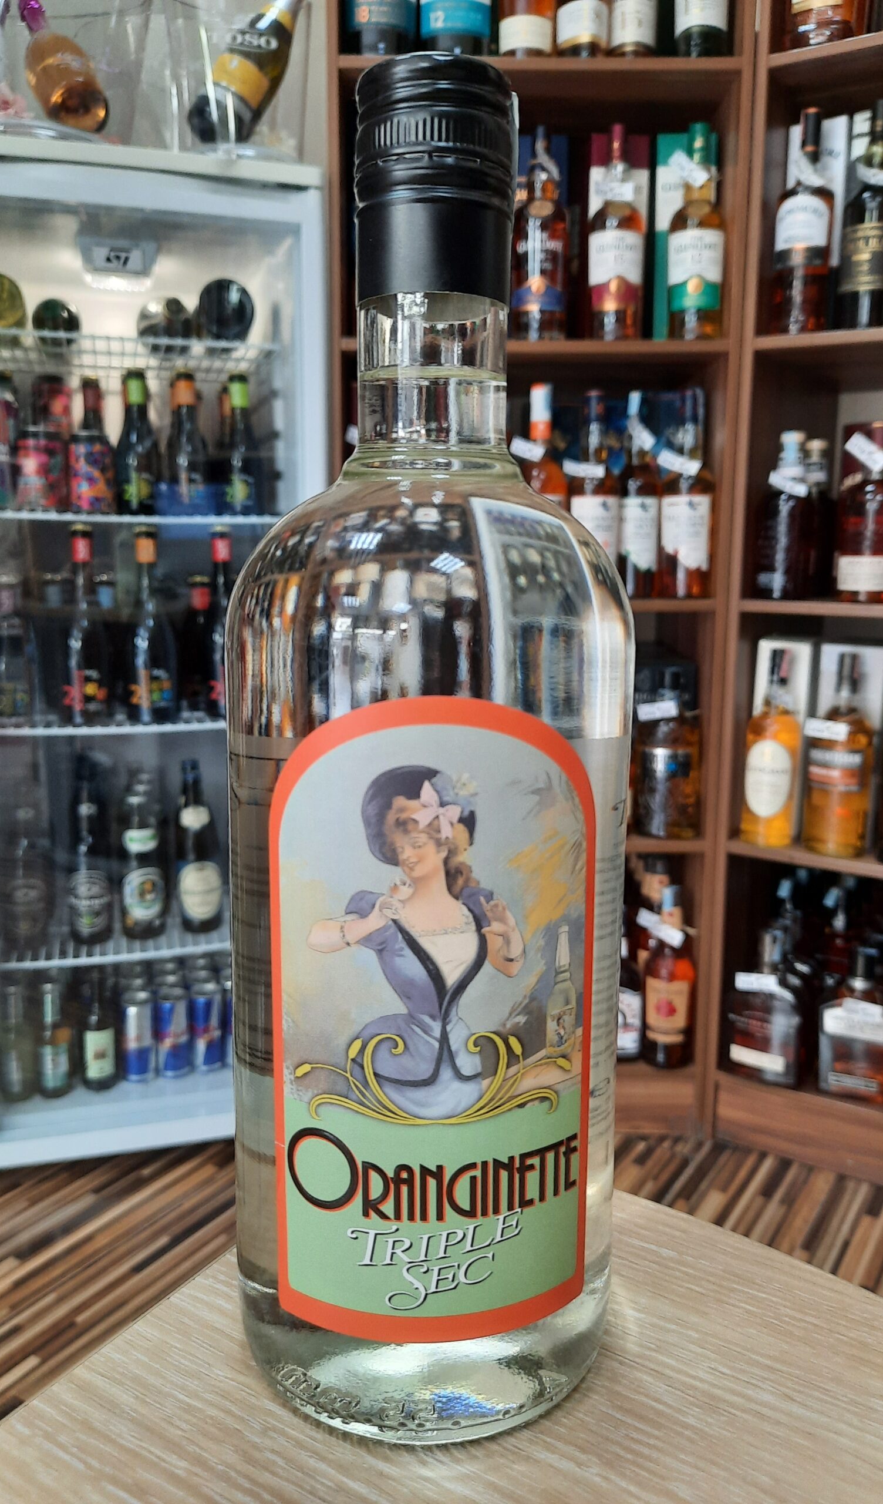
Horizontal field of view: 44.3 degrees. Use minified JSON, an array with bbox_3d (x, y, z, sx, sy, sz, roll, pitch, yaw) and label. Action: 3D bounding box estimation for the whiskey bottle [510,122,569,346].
[{"bbox_3d":[0.142,-0.734,1.561,0.079,0.291,0.079,2,10,8],"label":"whiskey bottle"}]

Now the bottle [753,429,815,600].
[{"bbox_3d":[0.504,-0.344,1.596,0.081,0.243,0.081,6,11,30],"label":"bottle"}]

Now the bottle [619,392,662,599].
[{"bbox_3d":[0.302,-0.384,1.652,0.077,0.302,0.077,2,9,10],"label":"bottle"}]

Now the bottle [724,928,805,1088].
[{"bbox_3d":[0.505,0.391,1.693,0.108,0.234,0.063,6,11,31],"label":"bottle"}]

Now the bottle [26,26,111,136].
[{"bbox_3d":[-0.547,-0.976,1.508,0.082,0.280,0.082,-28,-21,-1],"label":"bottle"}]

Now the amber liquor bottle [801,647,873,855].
[{"bbox_3d":[0.580,0.003,1.580,0.085,0.290,0.085,5,10,27],"label":"amber liquor bottle"}]

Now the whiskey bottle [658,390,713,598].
[{"bbox_3d":[0.366,-0.380,1.626,0.077,0.303,0.077,2,9,13],"label":"whiskey bottle"}]

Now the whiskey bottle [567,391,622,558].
[{"bbox_3d":[0.229,-0.378,1.613,0.079,0.302,0.079,1,10,3],"label":"whiskey bottle"}]

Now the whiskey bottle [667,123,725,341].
[{"bbox_3d":[0.368,-0.734,1.558,0.080,0.296,0.080,3,10,13],"label":"whiskey bottle"}]

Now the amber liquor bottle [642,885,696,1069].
[{"bbox_3d":[0.368,0.355,1.740,0.077,0.286,0.077,3,10,16],"label":"amber liquor bottle"}]

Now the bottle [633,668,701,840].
[{"bbox_3d":[0.351,-0.001,1.675,0.093,0.255,0.090,2,10,11],"label":"bottle"}]

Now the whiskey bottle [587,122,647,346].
[{"bbox_3d":[0.252,-0.737,1.561,0.080,0.302,0.080,2,9,9],"label":"whiskey bottle"}]

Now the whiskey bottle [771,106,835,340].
[{"bbox_3d":[0.508,-0.727,1.515,0.076,0.299,0.076,5,10,23],"label":"whiskey bottle"}]

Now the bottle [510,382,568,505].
[{"bbox_3d":[0.149,-0.385,1.618,0.082,0.312,0.082,1,10,5],"label":"bottle"}]

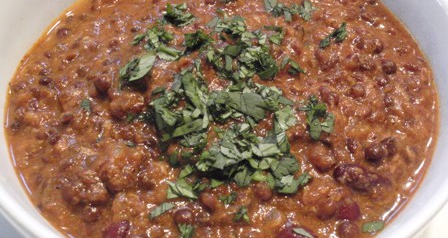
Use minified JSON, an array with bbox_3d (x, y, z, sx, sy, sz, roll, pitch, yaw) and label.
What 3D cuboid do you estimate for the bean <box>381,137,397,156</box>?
[{"bbox_3d":[0.059,0.010,0.187,0.006,0.006,0.008,32,60,24],"label":"bean"}]

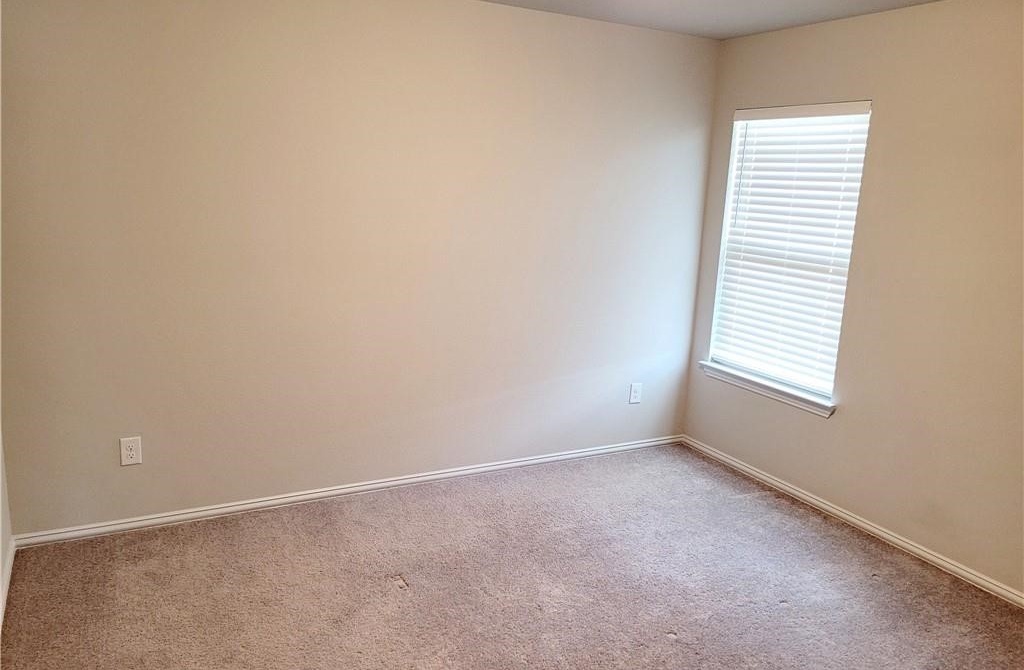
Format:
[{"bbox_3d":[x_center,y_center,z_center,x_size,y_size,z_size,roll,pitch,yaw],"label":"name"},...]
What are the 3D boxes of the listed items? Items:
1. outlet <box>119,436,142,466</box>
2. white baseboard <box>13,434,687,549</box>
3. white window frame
[{"bbox_3d":[-1.653,0.507,3.339,0.083,0.124,0.010,-4,13,-28],"label":"outlet"},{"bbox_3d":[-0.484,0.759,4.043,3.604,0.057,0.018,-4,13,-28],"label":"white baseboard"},{"bbox_3d":[1.448,-0.434,4.145,0.110,1.551,0.960,-4,13,-28],"label":"white window frame"}]

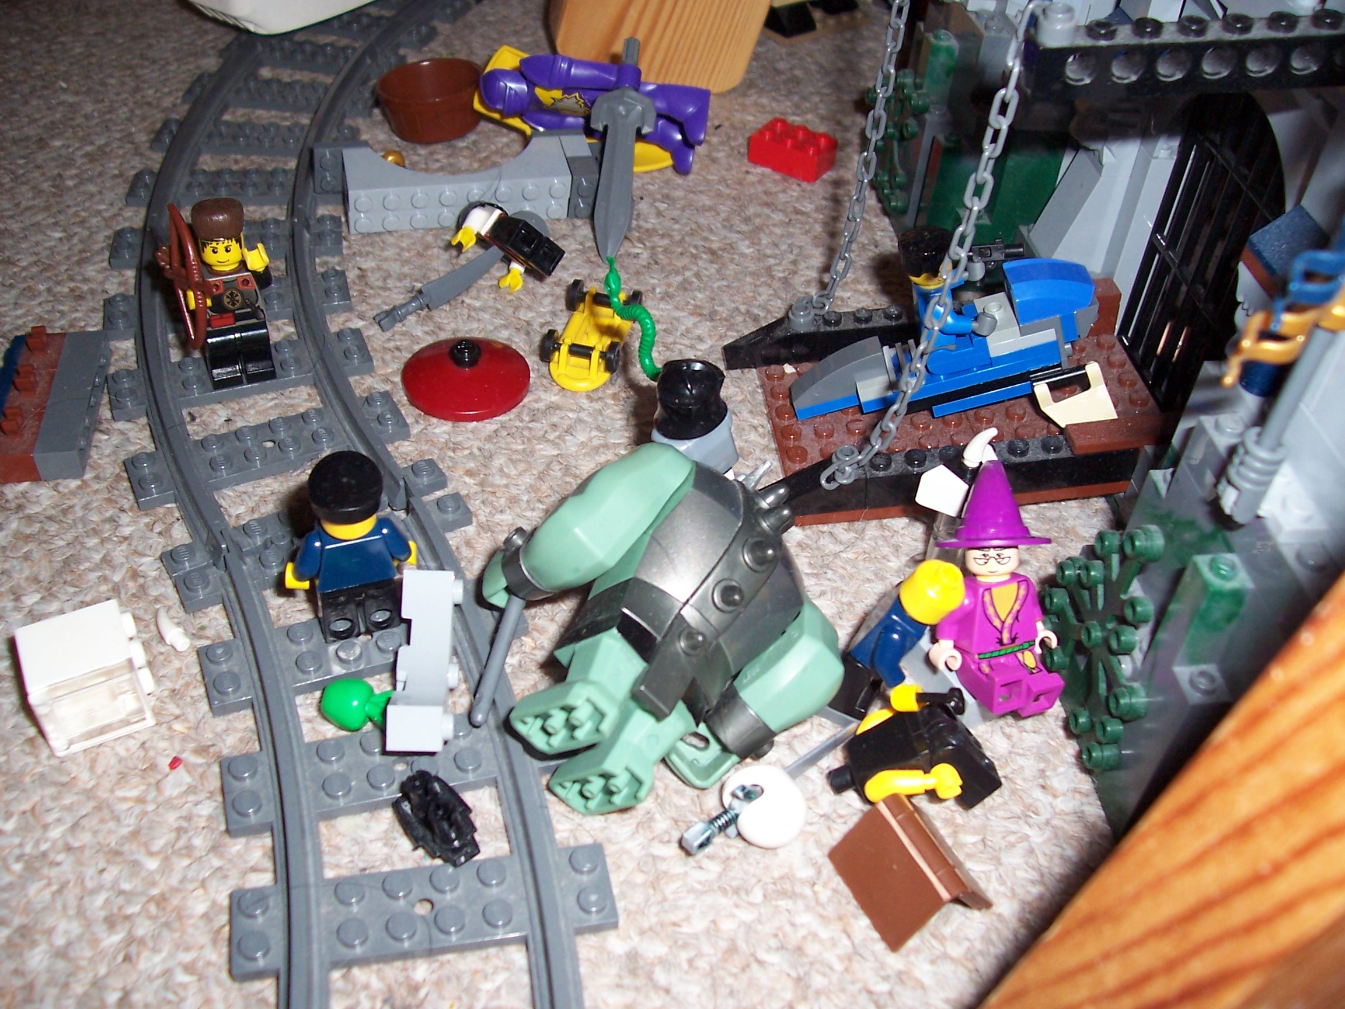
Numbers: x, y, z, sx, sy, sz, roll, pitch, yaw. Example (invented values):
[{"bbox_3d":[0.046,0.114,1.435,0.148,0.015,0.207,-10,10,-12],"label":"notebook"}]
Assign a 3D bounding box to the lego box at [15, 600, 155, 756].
[{"bbox_3d":[-0.113,0.032,0.255,0.020,0.016,0.016,-18,47,-22],"label":"lego box"}]

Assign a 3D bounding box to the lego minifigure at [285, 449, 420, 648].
[{"bbox_3d":[-0.063,0.008,0.259,0.026,0.043,0.015,-10,45,-18],"label":"lego minifigure"}]

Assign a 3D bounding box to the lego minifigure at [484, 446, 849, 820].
[{"bbox_3d":[0.000,0.023,0.249,0.055,0.048,0.063,44,49,-16],"label":"lego minifigure"}]

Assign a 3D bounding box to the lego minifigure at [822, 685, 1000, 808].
[{"bbox_3d":[0.046,0.046,0.248,0.031,0.019,0.022,-27,16,15],"label":"lego minifigure"}]

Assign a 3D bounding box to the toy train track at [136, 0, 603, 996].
[{"bbox_3d":[-0.101,-0.056,0.358,0.103,0.009,0.416,-6,43,-11],"label":"toy train track"}]

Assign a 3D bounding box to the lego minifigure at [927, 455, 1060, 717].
[{"bbox_3d":[0.063,0.016,0.259,0.025,0.047,0.024,-10,20,-15],"label":"lego minifigure"}]

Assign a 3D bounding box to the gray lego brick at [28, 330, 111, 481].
[{"bbox_3d":[-0.145,-0.025,0.321,0.011,0.008,0.048,-6,43,-10],"label":"gray lego brick"}]

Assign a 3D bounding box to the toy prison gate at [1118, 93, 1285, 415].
[{"bbox_3d":[0.125,-0.058,0.307,0.006,0.080,0.047,-2,43,-6],"label":"toy prison gate"}]

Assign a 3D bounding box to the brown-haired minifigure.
[{"bbox_3d":[-0.107,-0.047,0.315,0.029,0.046,0.016,-11,45,-20],"label":"brown-haired minifigure"}]

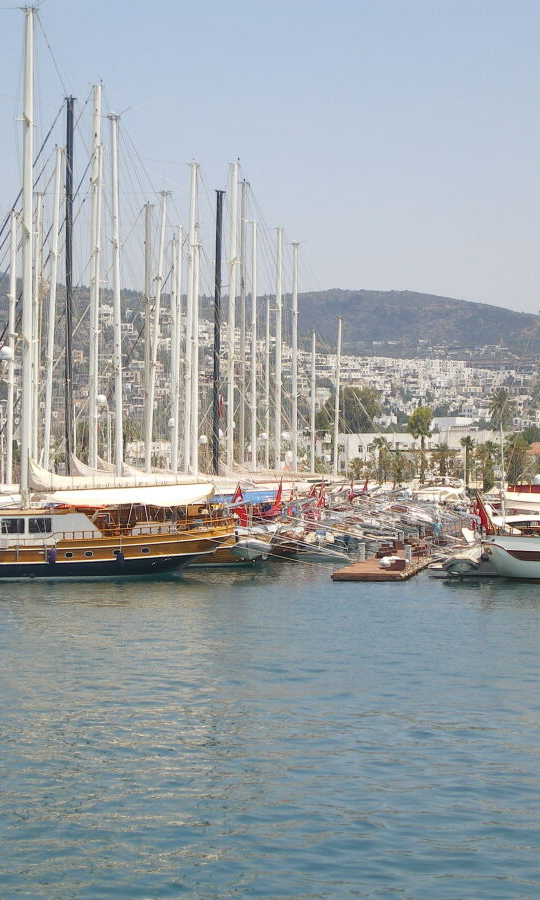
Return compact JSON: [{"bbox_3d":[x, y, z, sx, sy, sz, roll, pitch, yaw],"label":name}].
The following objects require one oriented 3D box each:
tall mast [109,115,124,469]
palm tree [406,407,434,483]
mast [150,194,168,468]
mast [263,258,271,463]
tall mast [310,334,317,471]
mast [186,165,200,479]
[{"bbox_3d":[-9.380,-8.074,138.000,0.420,24.950,0.420,-1,0,0],"label":"tall mast"},{"bbox_3d":[23.377,-0.378,350.000,4.300,12.757,4.300,0,0,0],"label":"palm tree"},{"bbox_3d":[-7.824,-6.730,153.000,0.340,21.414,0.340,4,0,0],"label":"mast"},{"bbox_3d":[-0.190,-5.523,190.000,0.260,19.225,0.260,0,0,0],"label":"mast"},{"bbox_3d":[4.257,-3.634,220.000,0.330,16.070,0.330,1,0,0],"label":"tall mast"},{"bbox_3d":[-5.539,-8.099,158.000,0.360,23.986,0.360,1,0,0],"label":"mast"}]

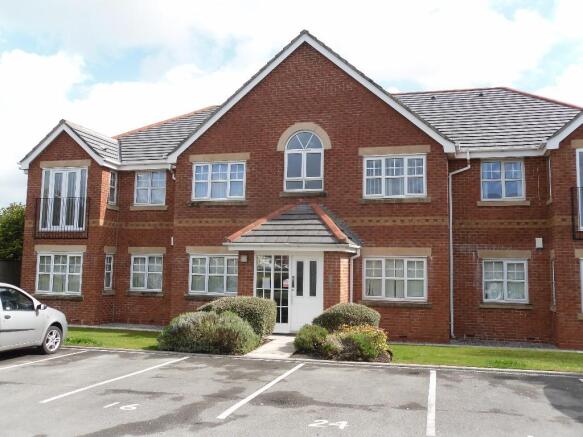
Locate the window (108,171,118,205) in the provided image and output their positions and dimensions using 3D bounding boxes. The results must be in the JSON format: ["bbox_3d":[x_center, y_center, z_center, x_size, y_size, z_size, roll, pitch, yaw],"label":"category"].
[{"bbox_3d":[-5.927,-1.010,19.603,0.120,1.103,0.418,0,-6,16],"label":"window"}]

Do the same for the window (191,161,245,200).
[{"bbox_3d":[-2.139,-1.094,17.571,1.692,1.167,0.100,-1,-6,15],"label":"window"}]

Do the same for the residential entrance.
[{"bbox_3d":[-0.057,1.886,15.065,1.844,2.053,0.100,-1,-6,15],"label":"residential entrance"}]

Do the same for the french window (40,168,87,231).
[{"bbox_3d":[-7.497,-0.619,19.408,1.768,2.104,0.130,0,-6,16],"label":"french window"}]

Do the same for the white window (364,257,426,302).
[{"bbox_3d":[2.842,1.675,16.165,1.750,1.200,0.120,0,-6,16],"label":"white window"}]

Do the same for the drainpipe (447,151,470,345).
[{"bbox_3d":[4.718,0.699,16.466,0.540,5.196,0.380,-1,-6,15],"label":"drainpipe"}]

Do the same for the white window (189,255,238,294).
[{"bbox_3d":[-2.256,1.715,17.623,1.743,1.185,0.120,0,-6,16],"label":"white window"}]

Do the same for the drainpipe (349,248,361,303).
[{"bbox_3d":[1.730,2.004,16.010,0.293,2.374,0.300,-1,-6,15],"label":"drainpipe"}]

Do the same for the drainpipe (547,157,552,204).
[{"bbox_3d":[6.966,-1.054,15.894,0.120,1.254,0.200,-1,-6,15],"label":"drainpipe"}]

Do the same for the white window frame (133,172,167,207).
[{"bbox_3d":[-4.605,-0.962,19.330,1.133,1.157,0.100,-1,-6,15],"label":"white window frame"}]

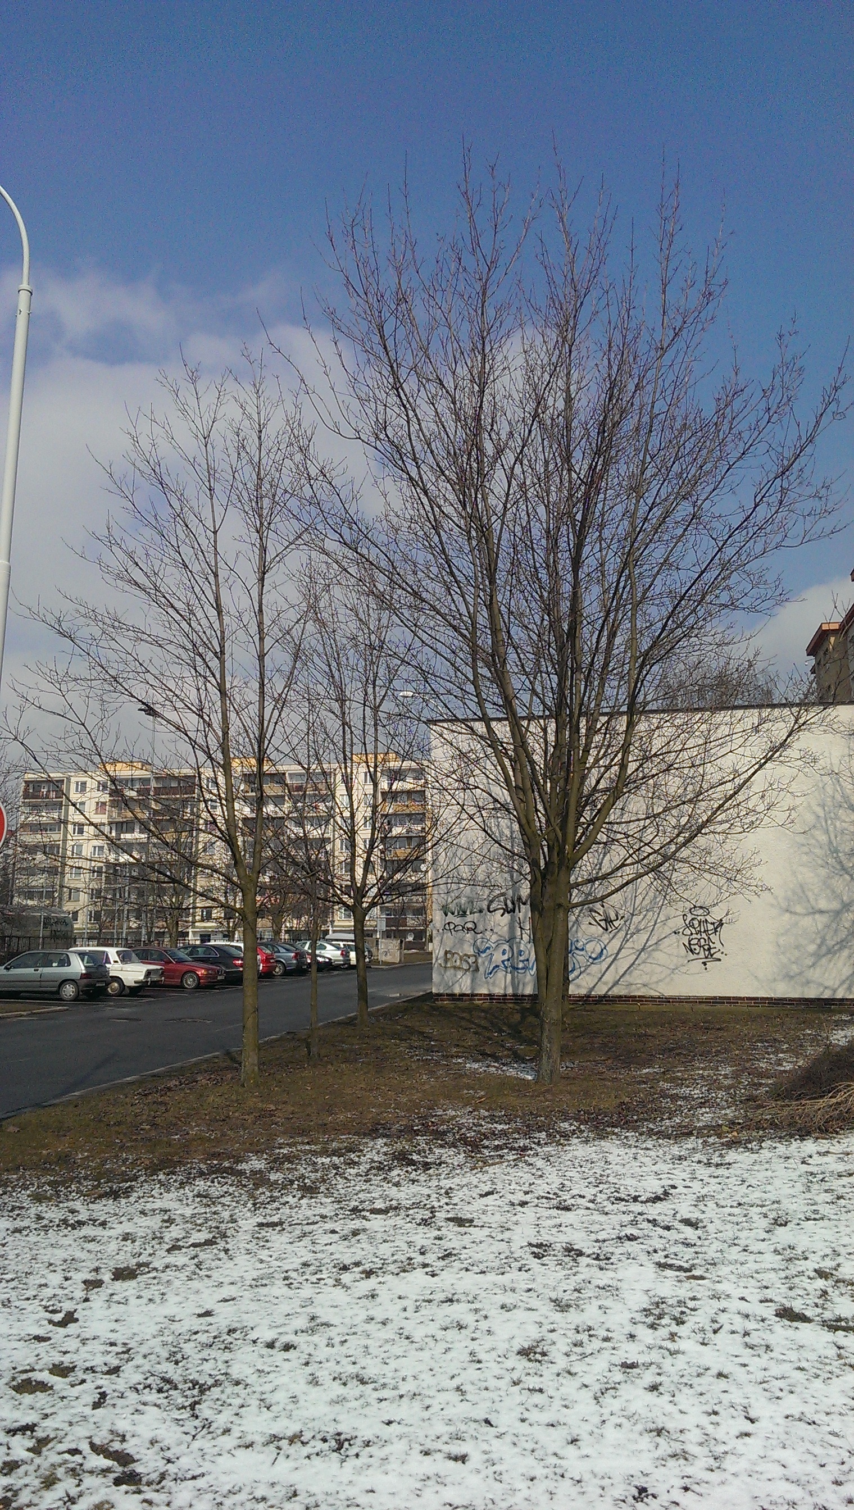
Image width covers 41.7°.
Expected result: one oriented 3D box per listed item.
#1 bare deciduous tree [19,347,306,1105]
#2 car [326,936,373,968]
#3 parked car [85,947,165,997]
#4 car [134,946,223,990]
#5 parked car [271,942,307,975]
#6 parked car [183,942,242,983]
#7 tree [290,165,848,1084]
[{"bbox_3d":[-3.266,-0.614,13.743,3.430,8.990,3.260,-1,-9,0],"label":"bare deciduous tree"},{"bbox_3d":[-5.319,11.059,62.875,4.550,1.620,1.760,-2,-9,12],"label":"car"},{"bbox_3d":[-10.376,6.760,35.093,4.166,1.440,1.611,-2,-9,11],"label":"parked car"},{"bbox_3d":[-9.119,7.392,38.964,4.433,1.390,1.698,-3,-9,15],"label":"car"},{"bbox_3d":[-7.732,9.285,51.087,4.650,1.450,1.780,-2,-9,12],"label":"parked car"},{"bbox_3d":[-8.806,7.878,42.216,4.700,1.450,1.820,-2,-9,12],"label":"parked car"},{"bbox_3d":[1.718,-1.919,13.653,6.480,11.420,6.150,-1,-9,0],"label":"tree"}]

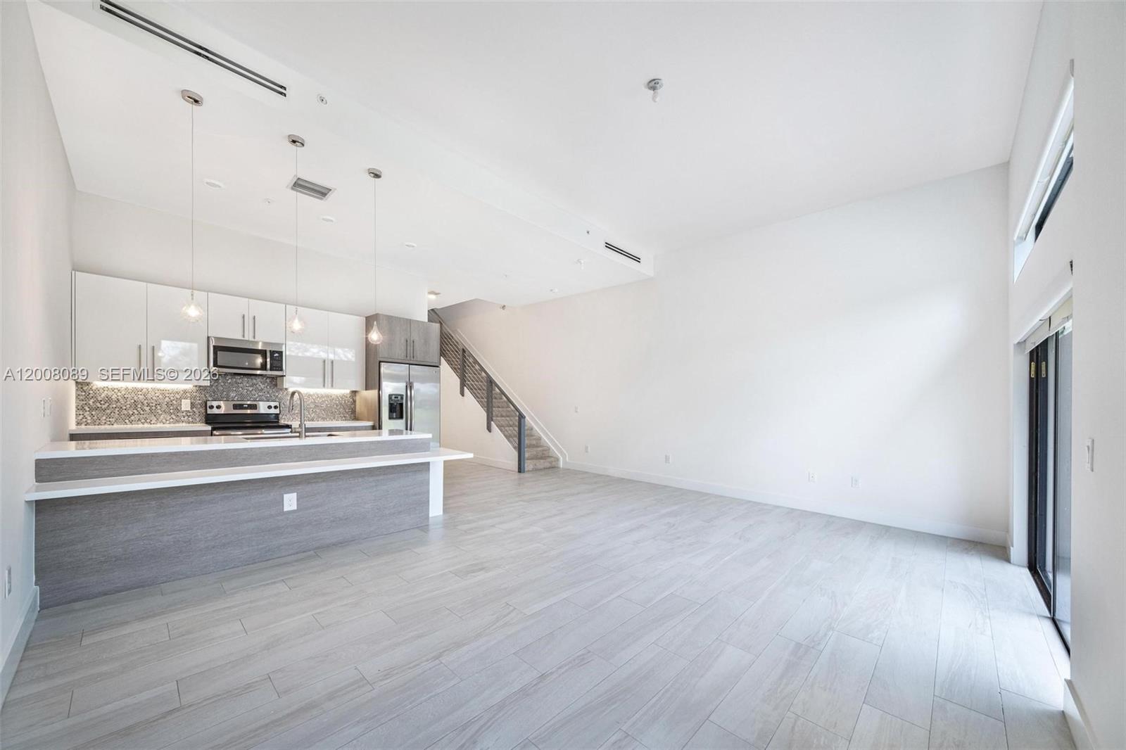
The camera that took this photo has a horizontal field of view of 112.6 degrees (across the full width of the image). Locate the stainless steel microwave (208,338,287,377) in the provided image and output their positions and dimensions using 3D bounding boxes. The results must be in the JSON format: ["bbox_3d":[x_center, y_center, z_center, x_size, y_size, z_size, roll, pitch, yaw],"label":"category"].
[{"bbox_3d":[-4.072,-0.221,4.855,0.745,0.425,0.400,2,-3,-44],"label":"stainless steel microwave"}]

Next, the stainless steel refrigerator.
[{"bbox_3d":[-2.565,0.737,5.857,0.910,1.760,0.820,2,-3,-44],"label":"stainless steel refrigerator"}]

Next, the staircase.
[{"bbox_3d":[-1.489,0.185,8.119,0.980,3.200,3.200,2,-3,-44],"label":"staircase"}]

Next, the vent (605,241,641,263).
[{"bbox_3d":[0.861,-1.765,5.400,0.880,0.100,0.050,2,-3,-44],"label":"vent"}]

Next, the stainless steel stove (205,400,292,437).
[{"bbox_3d":[-3.936,0.925,4.706,0.760,1.170,0.680,2,-3,-44],"label":"stainless steel stove"}]

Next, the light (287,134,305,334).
[{"bbox_3d":[-2.115,-1.110,2.980,0.120,1.620,0.120,2,-3,-44],"label":"light"}]

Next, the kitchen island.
[{"bbox_3d":[-2.225,0.999,3.158,2.560,0.915,1.070,2,-3,-44],"label":"kitchen island"}]

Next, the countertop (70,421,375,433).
[{"bbox_3d":[-3.949,0.617,4.747,2.720,0.045,0.650,2,-3,-44],"label":"countertop"}]

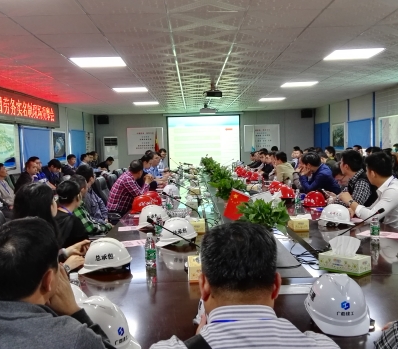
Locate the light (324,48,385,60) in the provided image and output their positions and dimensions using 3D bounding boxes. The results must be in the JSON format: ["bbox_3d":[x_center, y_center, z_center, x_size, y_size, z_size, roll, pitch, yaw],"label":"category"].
[{"bbox_3d":[1.939,-1.513,5.789,0.600,0.050,0.600,-2,4,-1],"label":"light"}]

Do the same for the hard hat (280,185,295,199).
[{"bbox_3d":[1.032,0.188,5.407,0.280,0.150,0.220,1,5,39],"label":"hard hat"}]

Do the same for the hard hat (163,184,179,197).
[{"bbox_3d":[-0.371,0.222,6.124,0.280,0.156,0.220,-4,5,-31],"label":"hard hat"}]

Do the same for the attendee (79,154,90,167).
[{"bbox_3d":[-2.510,0.138,11.102,0.750,1.250,0.520,-2,4,-3],"label":"attendee"}]

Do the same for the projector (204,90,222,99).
[{"bbox_3d":[0.271,-1.444,8.327,0.300,0.120,0.360,-2,4,-1],"label":"projector"}]

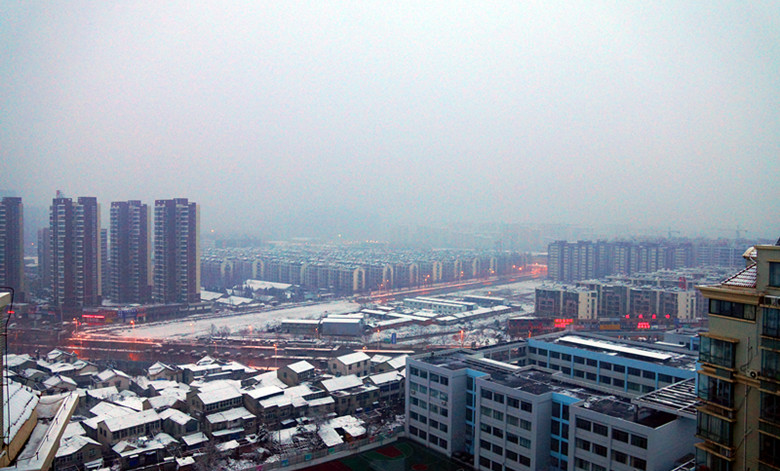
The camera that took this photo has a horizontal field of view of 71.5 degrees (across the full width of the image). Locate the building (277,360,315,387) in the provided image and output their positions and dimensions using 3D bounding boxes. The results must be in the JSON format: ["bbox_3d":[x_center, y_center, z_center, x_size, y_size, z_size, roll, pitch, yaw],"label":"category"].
[{"bbox_3d":[-31.830,47.650,184.400,9.800,8.000,7.500,2,2,40],"label":"building"}]

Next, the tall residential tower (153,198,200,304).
[{"bbox_3d":[-132.610,11.520,335.110,25.000,67.800,17.000,0,1,-30],"label":"tall residential tower"}]

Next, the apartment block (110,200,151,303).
[{"bbox_3d":[-177.570,11.190,371.120,24.500,69.070,17.000,0,1,-30],"label":"apartment block"}]

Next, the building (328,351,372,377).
[{"bbox_3d":[-14.670,47.450,198.050,8.900,8.100,12.600,2,2,40],"label":"building"}]

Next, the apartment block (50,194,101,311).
[{"bbox_3d":[-184.780,11.740,319.110,26.500,68.150,17.000,0,1,-30],"label":"apartment block"}]

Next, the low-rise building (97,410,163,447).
[{"bbox_3d":[-66.560,49.310,138.740,8.300,6.100,12.200,2,2,43],"label":"low-rise building"}]

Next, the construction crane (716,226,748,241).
[{"bbox_3d":[493.320,10.300,780.530,42.000,48.000,3.000,1,1,10],"label":"construction crane"}]

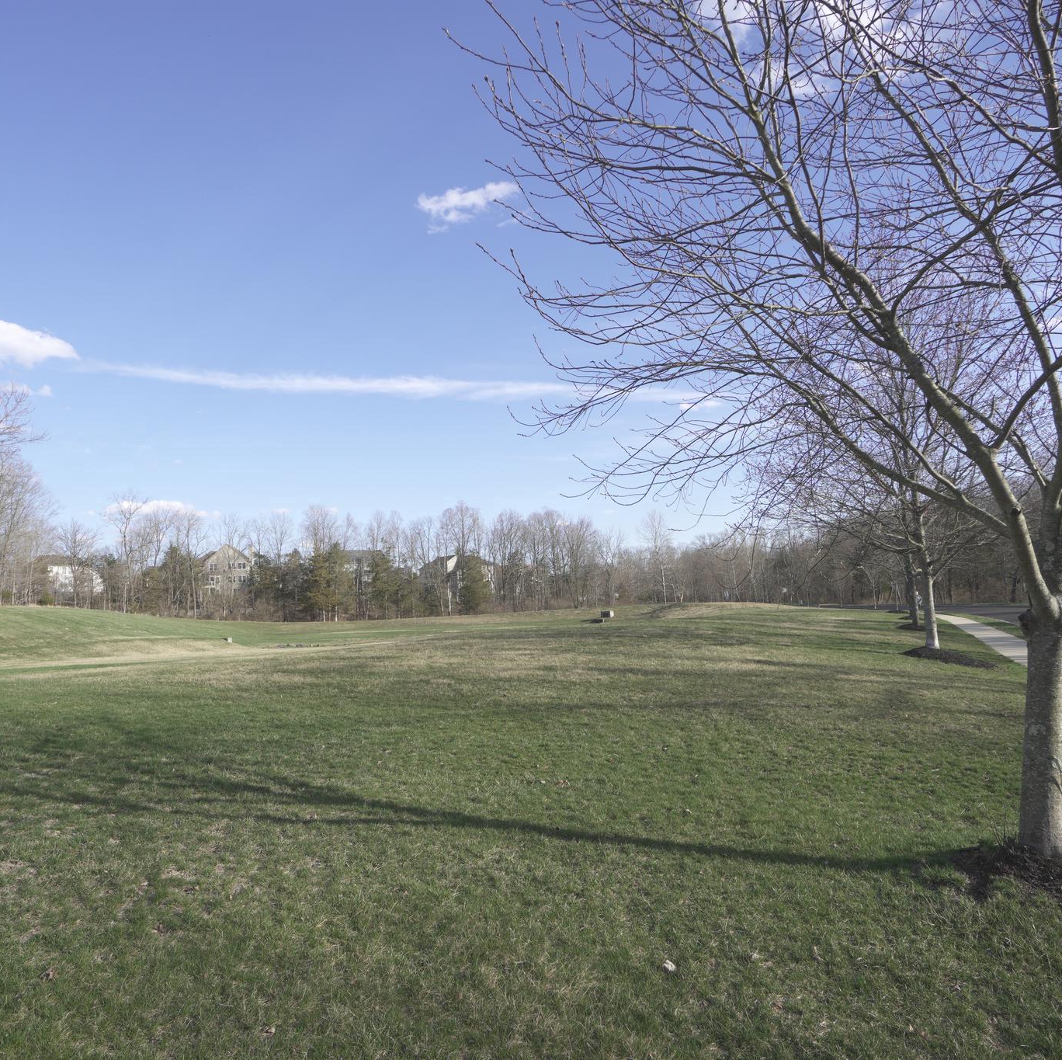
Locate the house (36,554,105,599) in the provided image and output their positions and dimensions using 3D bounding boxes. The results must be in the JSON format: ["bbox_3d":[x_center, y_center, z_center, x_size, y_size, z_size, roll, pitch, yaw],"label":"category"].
[{"bbox_3d":[-103.850,10.660,150.000,13.500,9.600,10.500,2,-5,-24],"label":"house"}]

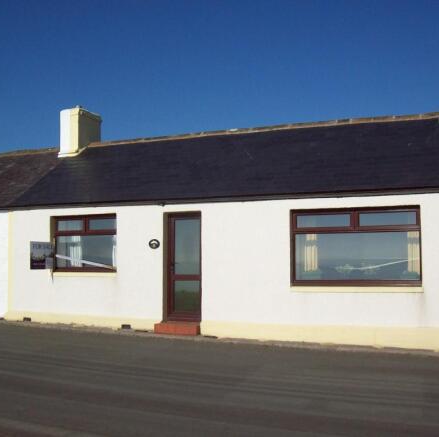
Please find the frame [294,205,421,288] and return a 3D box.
[{"bbox_3d":[2.338,0.499,10.518,2.247,1.358,0.088,-2,-4,22],"label":"frame"}]

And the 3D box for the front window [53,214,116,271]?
[{"bbox_3d":[-2.758,0.529,12.586,1.602,1.167,0.088,-2,-4,22],"label":"front window"}]

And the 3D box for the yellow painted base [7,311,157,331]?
[{"bbox_3d":[-2.888,2.076,12.330,3.614,0.283,0.117,-2,-4,22],"label":"yellow painted base"}]

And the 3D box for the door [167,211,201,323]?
[{"bbox_3d":[-0.640,0.934,11.760,0.791,2.120,0.088,-2,-4,22],"label":"door"}]

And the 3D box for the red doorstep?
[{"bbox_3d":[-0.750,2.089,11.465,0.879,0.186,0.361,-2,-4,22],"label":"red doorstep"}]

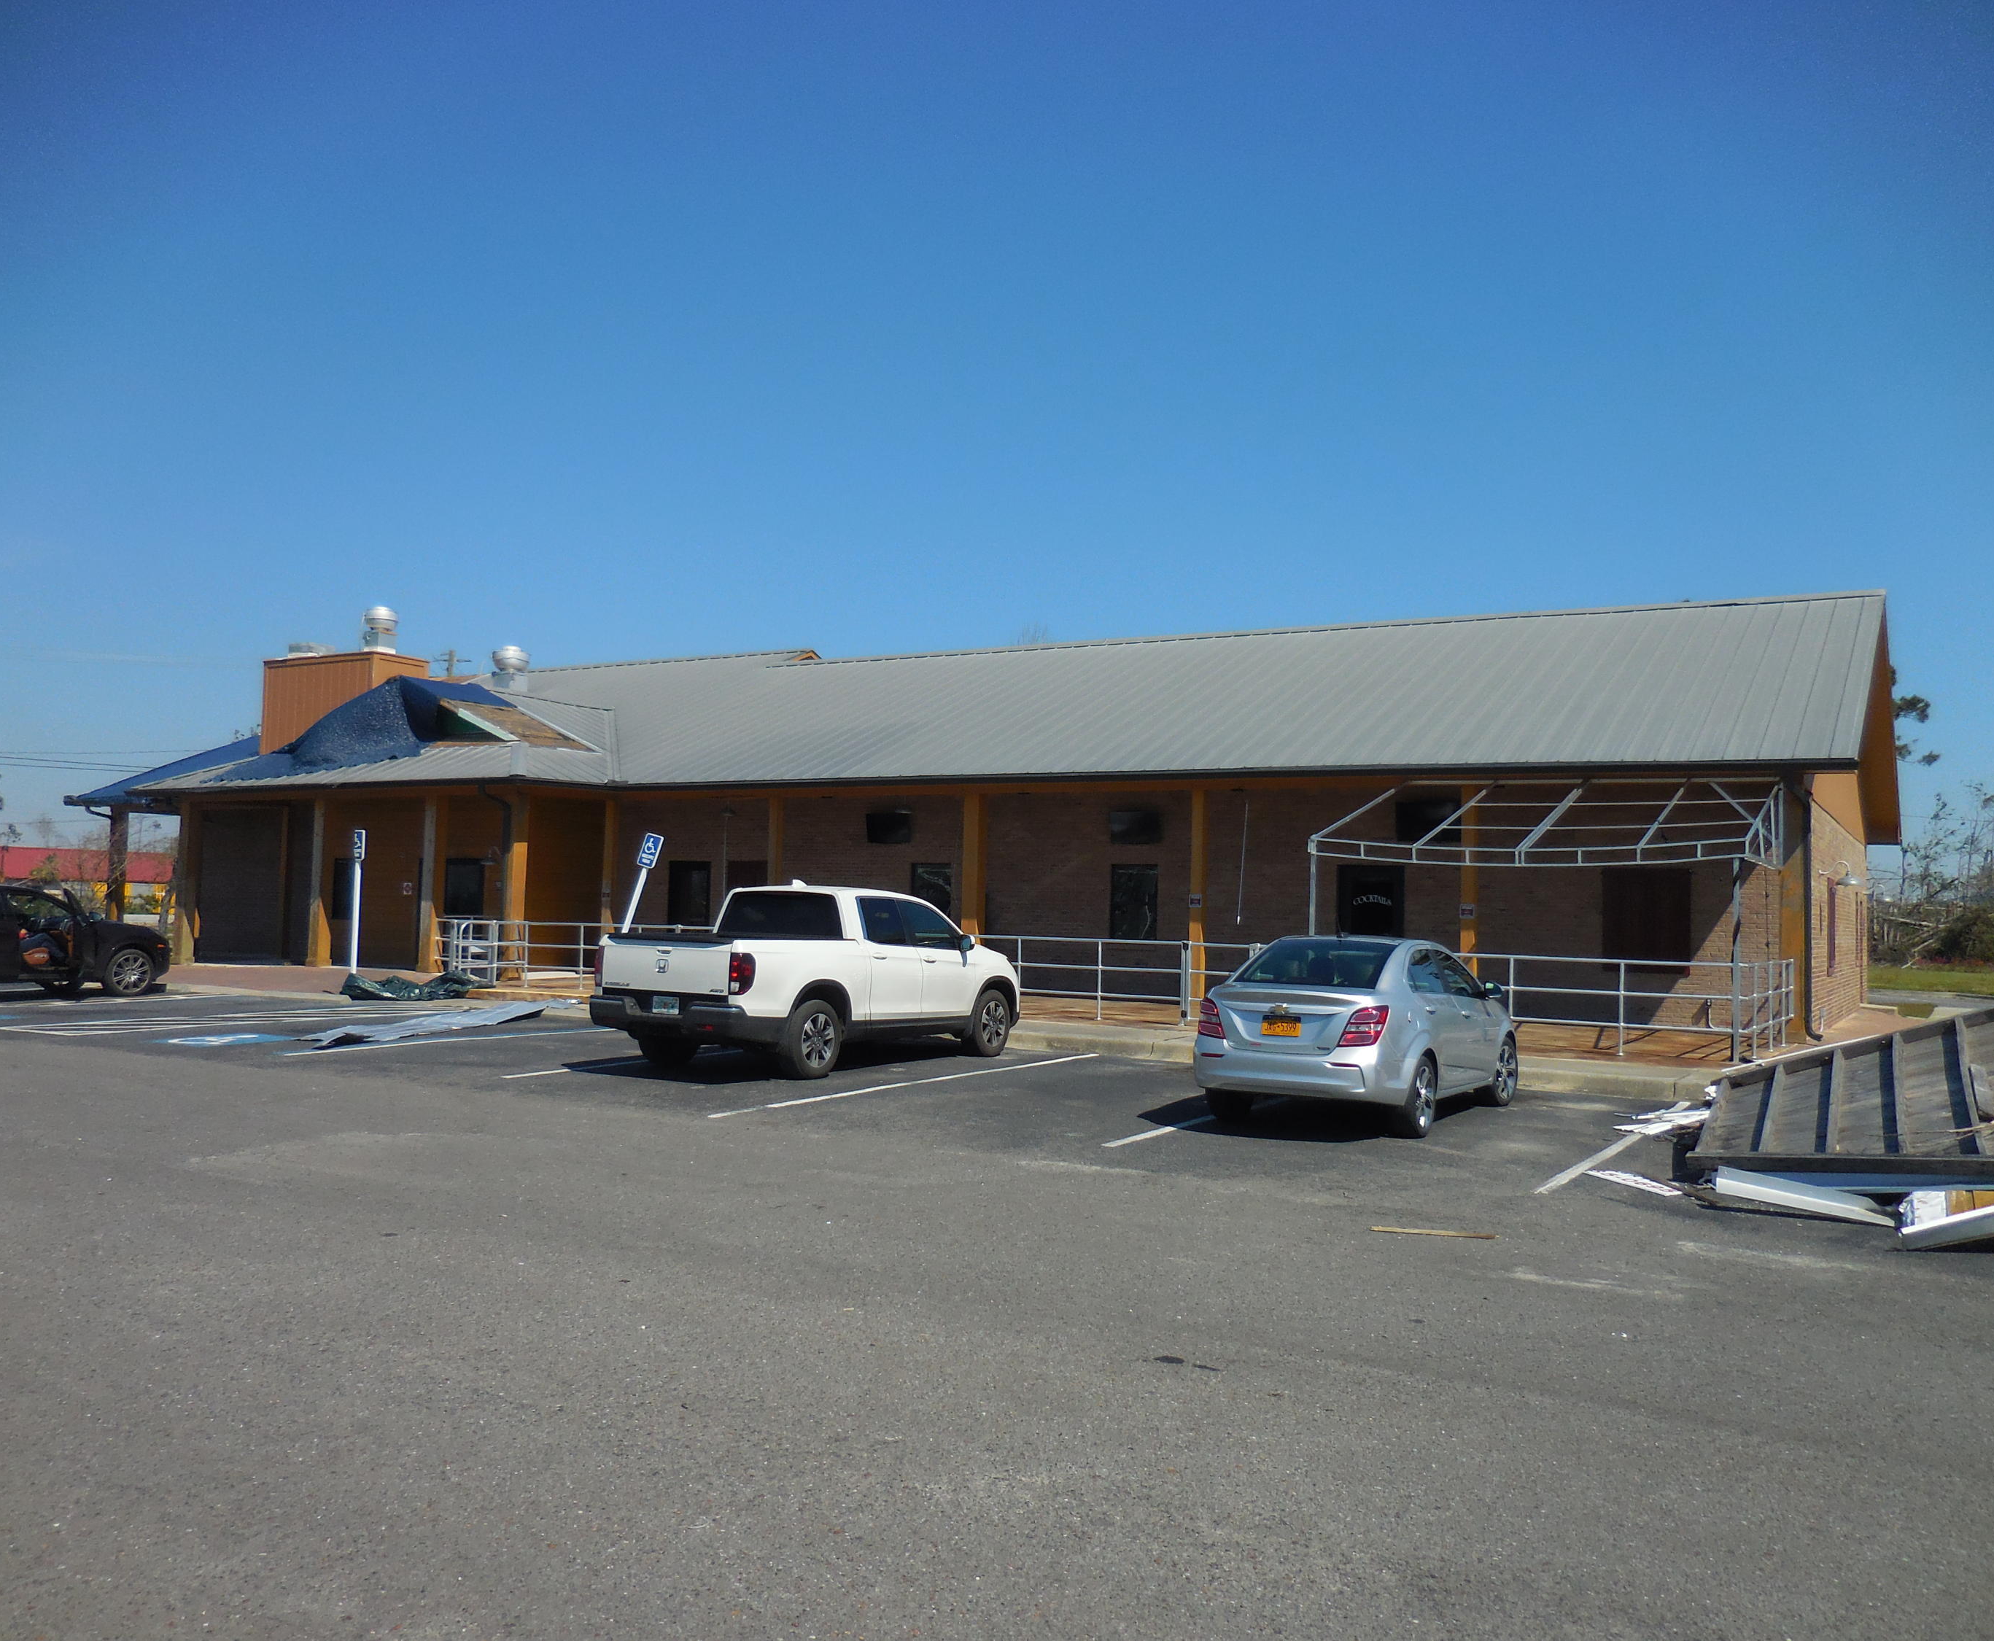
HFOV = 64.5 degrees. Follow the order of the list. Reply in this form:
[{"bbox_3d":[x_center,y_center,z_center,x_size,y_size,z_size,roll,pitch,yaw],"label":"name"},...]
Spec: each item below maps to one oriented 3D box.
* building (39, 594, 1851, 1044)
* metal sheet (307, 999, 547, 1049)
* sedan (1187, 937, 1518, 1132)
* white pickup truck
[{"bbox_3d":[-2.167,-0.397,36.455,39.500,7.950,18.100,0,-4,32],"label":"building"},{"bbox_3d":[-6.609,2.380,18.678,1.000,0.200,4.500,1,-3,8],"label":"metal sheet"},{"bbox_3d":[3.239,1.775,13.708,1.750,1.515,4.400,0,-3,32],"label":"sedan"},{"bbox_3d":[-1.701,1.631,16.612,2.000,1.790,5.335,0,-3,31],"label":"white pickup truck"}]

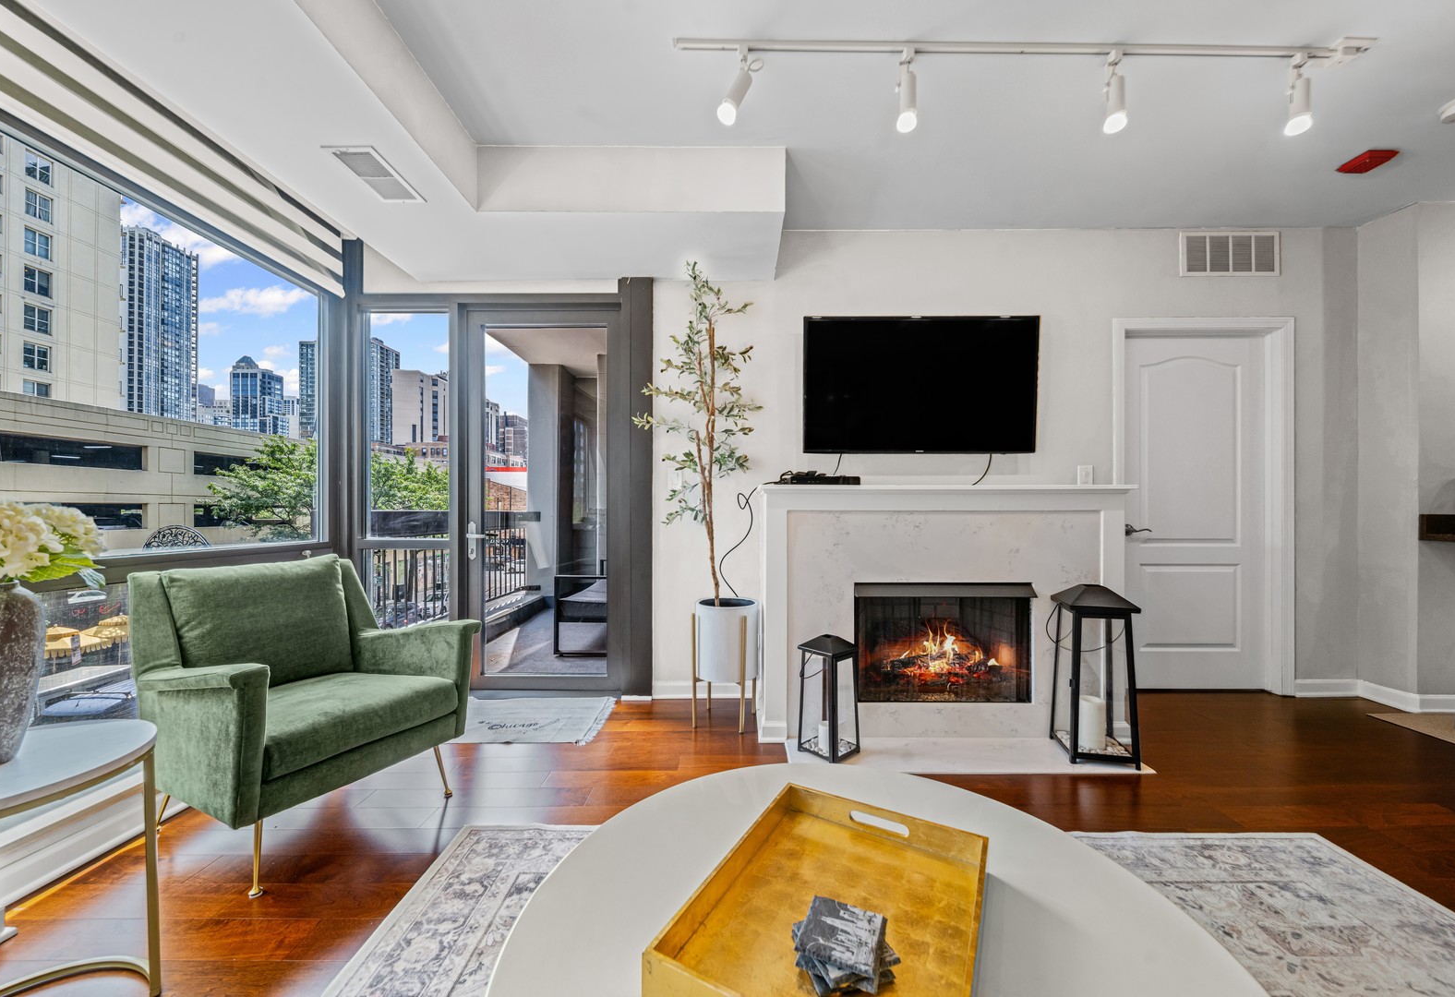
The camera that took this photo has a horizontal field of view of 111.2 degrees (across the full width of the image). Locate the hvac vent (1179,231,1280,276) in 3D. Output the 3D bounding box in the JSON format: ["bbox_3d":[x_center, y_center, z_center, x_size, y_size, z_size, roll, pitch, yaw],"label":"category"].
[{"bbox_3d":[2.785,-1.360,2.770,0.557,0.250,0.025,0,-1,1],"label":"hvac vent"}]

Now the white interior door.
[{"bbox_3d":[2.670,0.082,2.870,0.860,2.040,0.060,0,-1,1],"label":"white interior door"}]

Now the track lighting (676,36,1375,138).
[{"bbox_3d":[0.985,-1.370,1.675,2.310,0.280,0.130,0,0,-1],"label":"track lighting"}]

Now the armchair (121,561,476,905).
[{"bbox_3d":[-1.475,0.687,1.785,0.810,0.850,0.730,0,0,31],"label":"armchair"}]

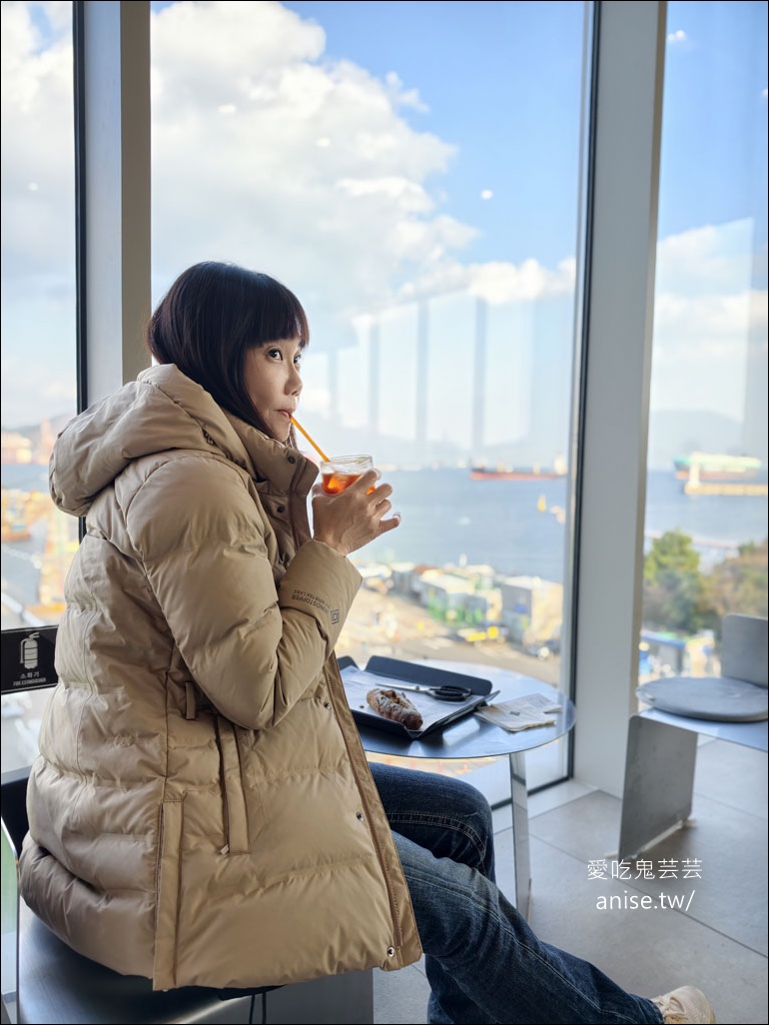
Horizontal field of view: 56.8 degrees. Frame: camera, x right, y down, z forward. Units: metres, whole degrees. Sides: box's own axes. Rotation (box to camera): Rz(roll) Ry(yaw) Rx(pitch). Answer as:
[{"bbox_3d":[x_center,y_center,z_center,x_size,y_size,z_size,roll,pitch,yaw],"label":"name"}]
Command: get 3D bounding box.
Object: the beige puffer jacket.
[{"bbox_3d":[-0.257,0.168,0.967,0.475,0.745,0.490,-1,4,-27],"label":"beige puffer jacket"}]

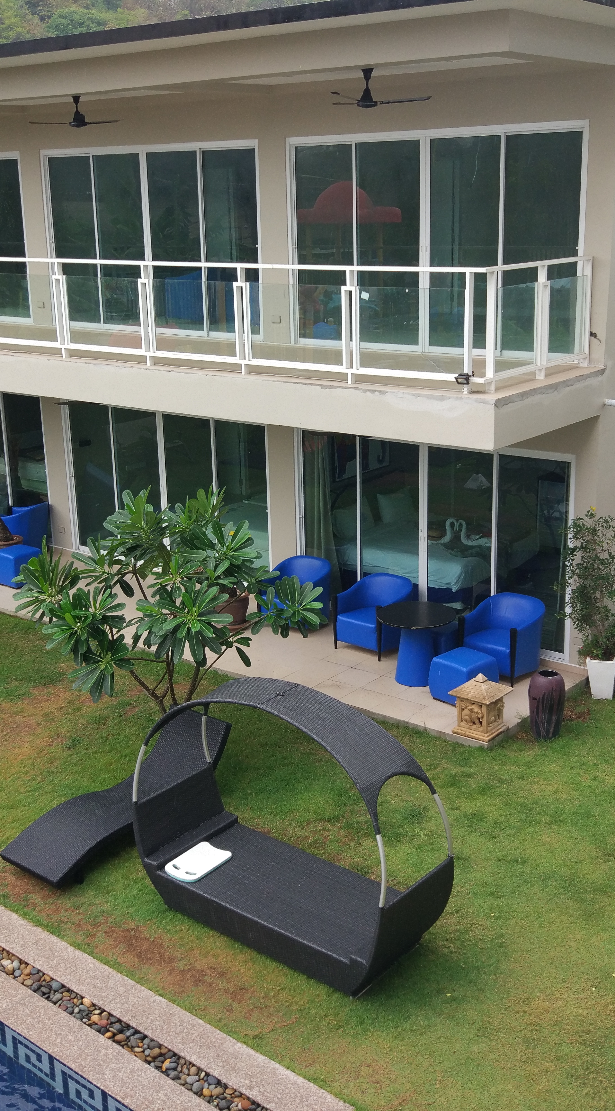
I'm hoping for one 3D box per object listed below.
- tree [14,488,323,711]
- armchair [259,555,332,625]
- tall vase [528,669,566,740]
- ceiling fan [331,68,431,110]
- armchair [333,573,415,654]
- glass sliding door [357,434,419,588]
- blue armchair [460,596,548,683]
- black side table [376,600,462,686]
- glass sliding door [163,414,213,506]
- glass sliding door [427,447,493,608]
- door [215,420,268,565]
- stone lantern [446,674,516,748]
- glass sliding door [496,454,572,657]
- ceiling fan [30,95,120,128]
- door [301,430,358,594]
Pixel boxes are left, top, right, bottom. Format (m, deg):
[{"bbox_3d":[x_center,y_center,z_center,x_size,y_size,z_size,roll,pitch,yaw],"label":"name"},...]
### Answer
[{"bbox_3d":[-1.286,0.490,11.304,2.850,2.280,2.400,-3,17,-7],"label":"tree"},{"bbox_3d":[-0.157,0.458,13.834,0.670,0.750,0.650,8,19,29],"label":"armchair"},{"bbox_3d":[2.213,1.377,11.031,0.345,0.623,0.345,-1,16,0],"label":"tall vase"},{"bbox_3d":[0.554,-4.296,11.027,1.150,0.339,1.120,11,20,35],"label":"ceiling fan"},{"bbox_3d":[0.776,0.646,13.095,0.720,0.760,0.670,15,23,42],"label":"armchair"},{"bbox_3d":[0.908,-0.273,13.564,0.883,2.125,0.064,11,19,35],"label":"glass sliding door"},{"bbox_3d":[2.031,0.841,12.360,0.720,0.760,0.670,13,22,39],"label":"blue armchair"},{"bbox_3d":[1.113,0.935,12.210,0.810,0.705,0.810,-1,17,0],"label":"black side table"},{"bbox_3d":[-1.469,-0.772,15.209,0.880,2.150,0.060,11,21,36],"label":"glass sliding door"},{"bbox_3d":[1.638,-0.130,13.038,0.892,2.125,0.064,11,19,35],"label":"glass sliding door"},{"bbox_3d":[-0.823,-0.610,14.814,0.883,2.125,0.064,11,19,35],"label":"door"},{"bbox_3d":[1.602,1.350,11.054,0.425,0.558,0.425,11,20,35],"label":"stone lantern"},{"bbox_3d":[2.337,-0.002,12.407,0.860,2.130,0.060,11,20,35],"label":"glass sliding door"},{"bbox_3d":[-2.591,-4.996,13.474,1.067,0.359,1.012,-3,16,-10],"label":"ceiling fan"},{"bbox_3d":[0.275,-0.425,13.938,0.870,2.150,0.060,11,21,36],"label":"door"}]

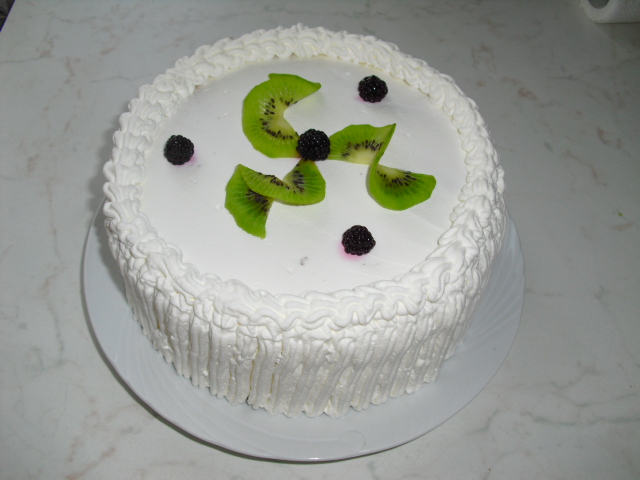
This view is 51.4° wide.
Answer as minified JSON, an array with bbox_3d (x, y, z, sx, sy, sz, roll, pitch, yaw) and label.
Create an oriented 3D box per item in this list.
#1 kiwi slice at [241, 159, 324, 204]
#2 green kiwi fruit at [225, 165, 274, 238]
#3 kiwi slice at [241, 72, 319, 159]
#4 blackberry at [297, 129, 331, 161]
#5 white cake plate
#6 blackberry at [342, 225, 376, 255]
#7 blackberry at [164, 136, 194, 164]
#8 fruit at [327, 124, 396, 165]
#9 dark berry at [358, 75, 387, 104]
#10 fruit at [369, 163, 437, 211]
[{"bbox_3d":[-0.022,-0.038,0.394,0.052,0.013,0.035,1,53,0],"label":"kiwi slice"},{"bbox_3d":[-0.042,-0.024,0.385,0.028,0.010,0.053,-14,54,-11],"label":"green kiwi fruit"},{"bbox_3d":[-0.026,-0.083,0.427,0.051,0.015,0.072,1,53,0],"label":"kiwi slice"},{"bbox_3d":[-0.004,-0.058,0.403,0.020,0.018,0.020,1,53,0],"label":"blackberry"},{"bbox_3d":[-0.010,0.011,0.489,0.312,0.023,0.312,1,53,-1],"label":"white cake plate"},{"bbox_3d":[0.022,0.000,0.365,0.018,0.016,0.018,1,53,0],"label":"blackberry"},{"bbox_3d":[-0.085,-0.055,0.404,0.018,0.017,0.018,1,53,0],"label":"blackberry"},{"bbox_3d":[0.025,-0.063,0.413,0.049,0.014,0.031,1,53,0],"label":"fruit"},{"bbox_3d":[0.035,-0.100,0.440,0.019,0.018,0.019,1,53,0],"label":"dark berry"},{"bbox_3d":[0.048,-0.034,0.394,0.042,0.010,0.033,9,53,6],"label":"fruit"}]

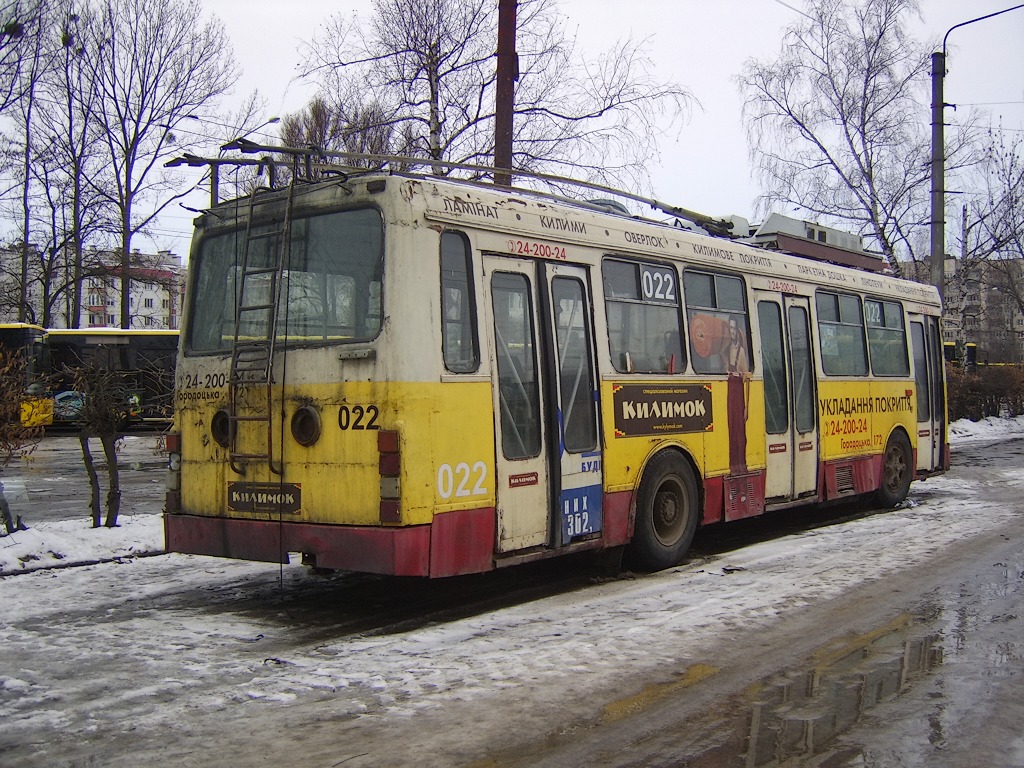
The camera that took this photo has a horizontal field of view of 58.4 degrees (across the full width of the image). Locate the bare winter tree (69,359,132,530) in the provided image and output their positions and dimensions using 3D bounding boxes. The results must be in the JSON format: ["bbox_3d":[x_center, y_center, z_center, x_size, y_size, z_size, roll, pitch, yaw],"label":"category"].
[{"bbox_3d":[-4.630,0.680,10.350,0.640,1.820,0.600,0,0,-24],"label":"bare winter tree"}]

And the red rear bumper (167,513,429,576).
[{"bbox_3d":[-1.600,1.140,6.550,2.450,0.310,0.300,-2,-1,34],"label":"red rear bumper"}]

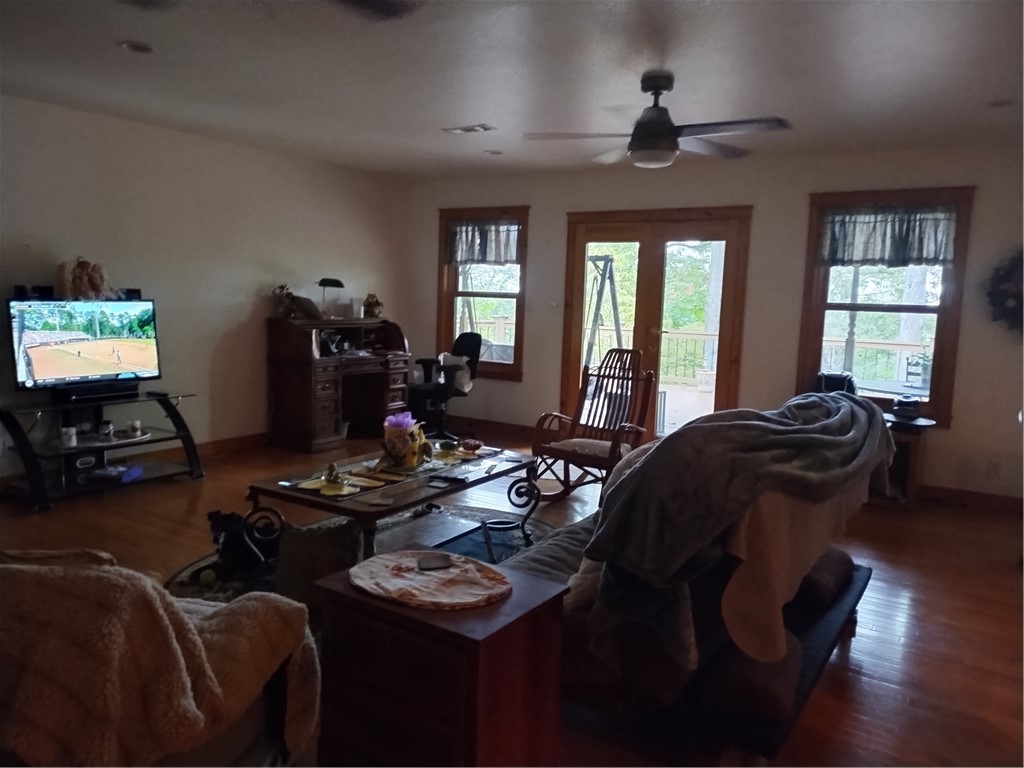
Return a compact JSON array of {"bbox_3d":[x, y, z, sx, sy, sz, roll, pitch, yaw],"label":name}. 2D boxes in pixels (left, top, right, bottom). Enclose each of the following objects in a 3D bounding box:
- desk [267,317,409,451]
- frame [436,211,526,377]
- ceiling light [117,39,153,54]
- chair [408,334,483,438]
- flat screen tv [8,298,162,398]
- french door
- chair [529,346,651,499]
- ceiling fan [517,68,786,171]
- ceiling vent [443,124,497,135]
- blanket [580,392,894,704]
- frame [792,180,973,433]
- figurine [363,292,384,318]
[{"bbox_3d":[-1.528,-0.026,6.633,0.580,1.070,1.180,6,8,34],"label":"desk"},{"bbox_3d":[-0.313,-0.886,7.327,1.070,1.650,0.090,6,8,34],"label":"frame"},{"bbox_3d":[-1.798,-1.598,3.527,0.165,0.025,0.165,6,8,34],"label":"ceiling light"},{"bbox_3d":[-0.646,0.035,7.114,0.630,1.010,0.620,-3,8,-28],"label":"chair"},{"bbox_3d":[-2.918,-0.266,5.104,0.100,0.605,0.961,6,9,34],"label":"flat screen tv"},{"bbox_3d":[1.184,-0.408,6.408,1.672,2.148,0.120,6,9,34],"label":"french door"},{"bbox_3d":[0.597,0.274,4.964,0.610,1.000,0.830,7,8,37],"label":"chair"},{"bbox_3d":[0.722,-1.321,3.709,1.300,0.450,1.300,6,8,34],"label":"ceiling fan"},{"bbox_3d":[-0.278,-1.667,4.841,0.365,0.030,0.155,6,8,33],"label":"ceiling vent"},{"bbox_3d":[0.814,0.417,2.433,0.570,0.680,1.450,6,8,34],"label":"blanket"},{"bbox_3d":[2.650,-0.553,5.354,1.060,1.650,0.090,6,8,34],"label":"frame"},{"bbox_3d":[-1.378,-0.780,7.278,0.190,0.260,0.170,-4,9,-34],"label":"figurine"}]

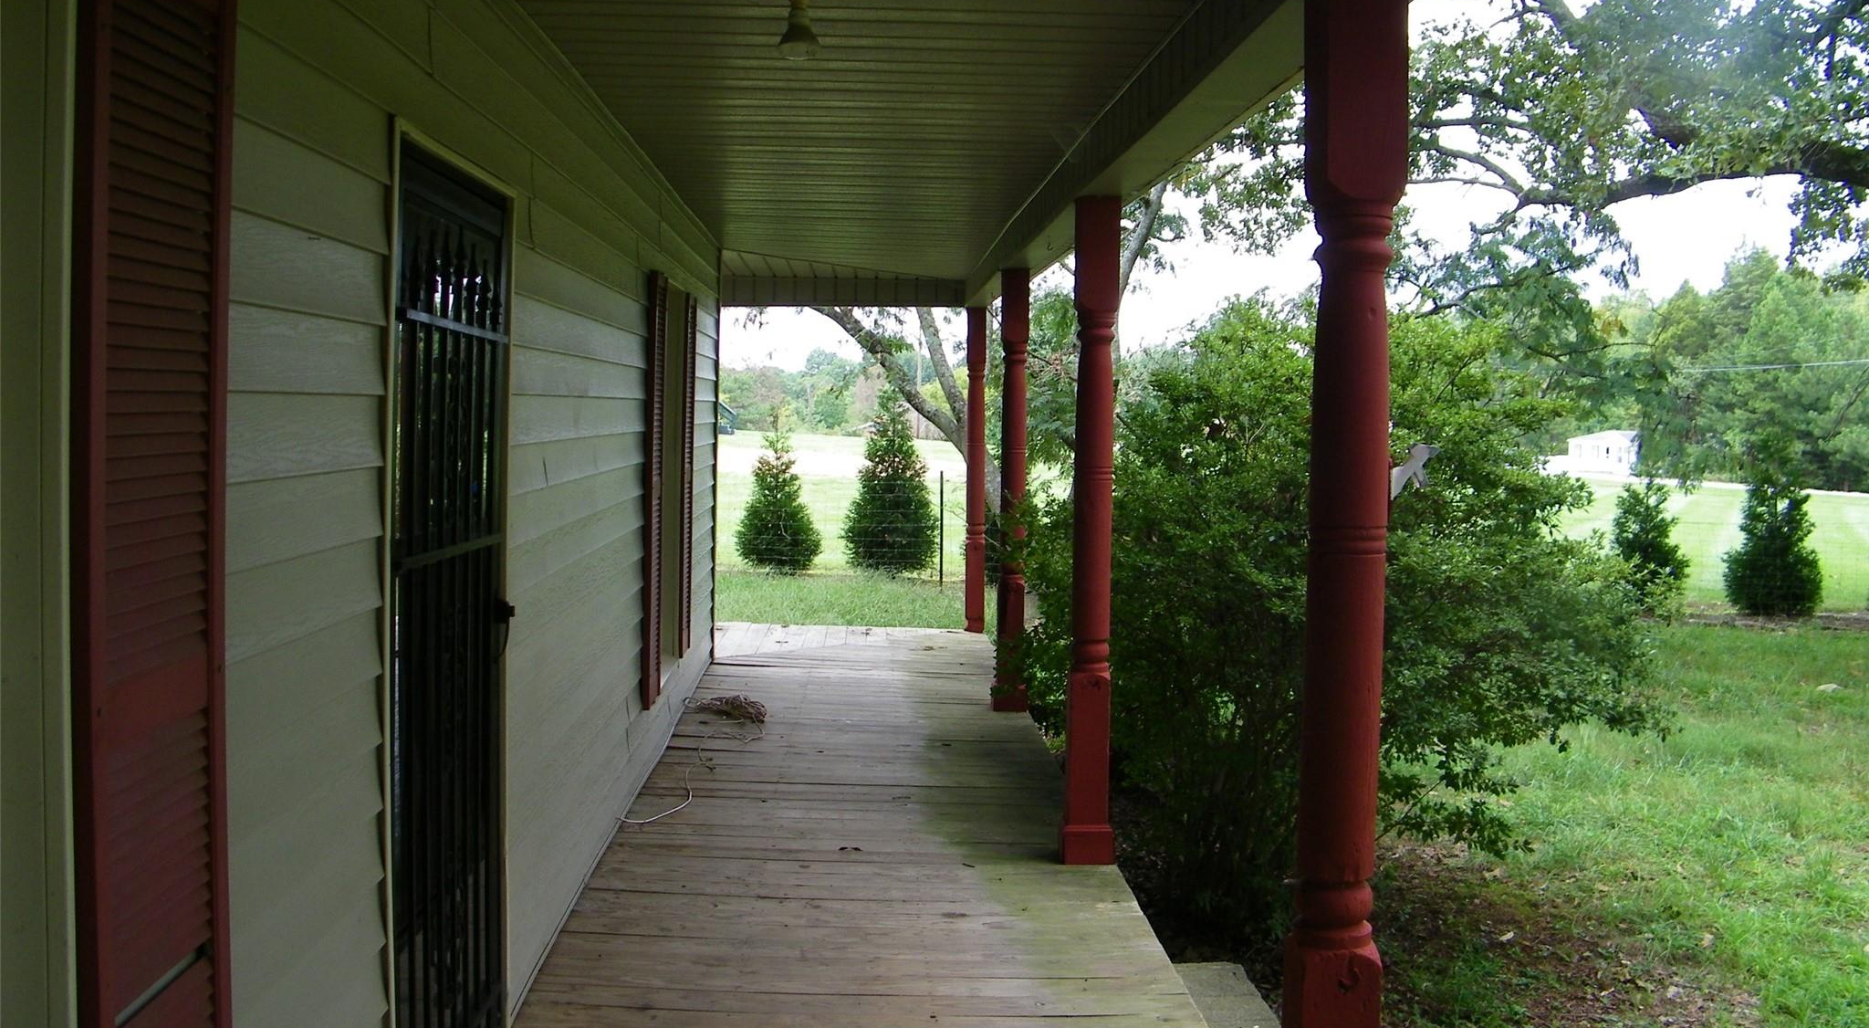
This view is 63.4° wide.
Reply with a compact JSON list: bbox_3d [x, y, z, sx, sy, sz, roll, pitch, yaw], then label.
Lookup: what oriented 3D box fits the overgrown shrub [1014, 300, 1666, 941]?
[{"bbox_3d":[1.639,0.384,6.631,2.400,2.580,2.400,1,4,-3],"label":"overgrown shrub"}]

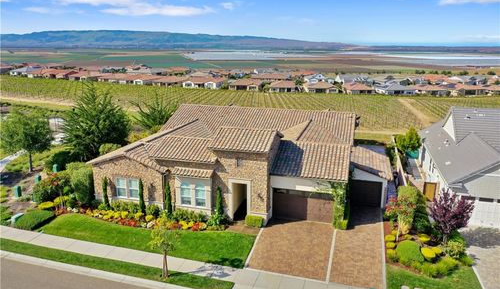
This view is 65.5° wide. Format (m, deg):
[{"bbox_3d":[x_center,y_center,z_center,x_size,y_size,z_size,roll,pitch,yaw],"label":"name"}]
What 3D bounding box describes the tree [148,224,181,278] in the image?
[{"bbox_3d":[-5.012,6.267,22.621,1.850,3.350,1.850,4,15,16],"label":"tree"}]

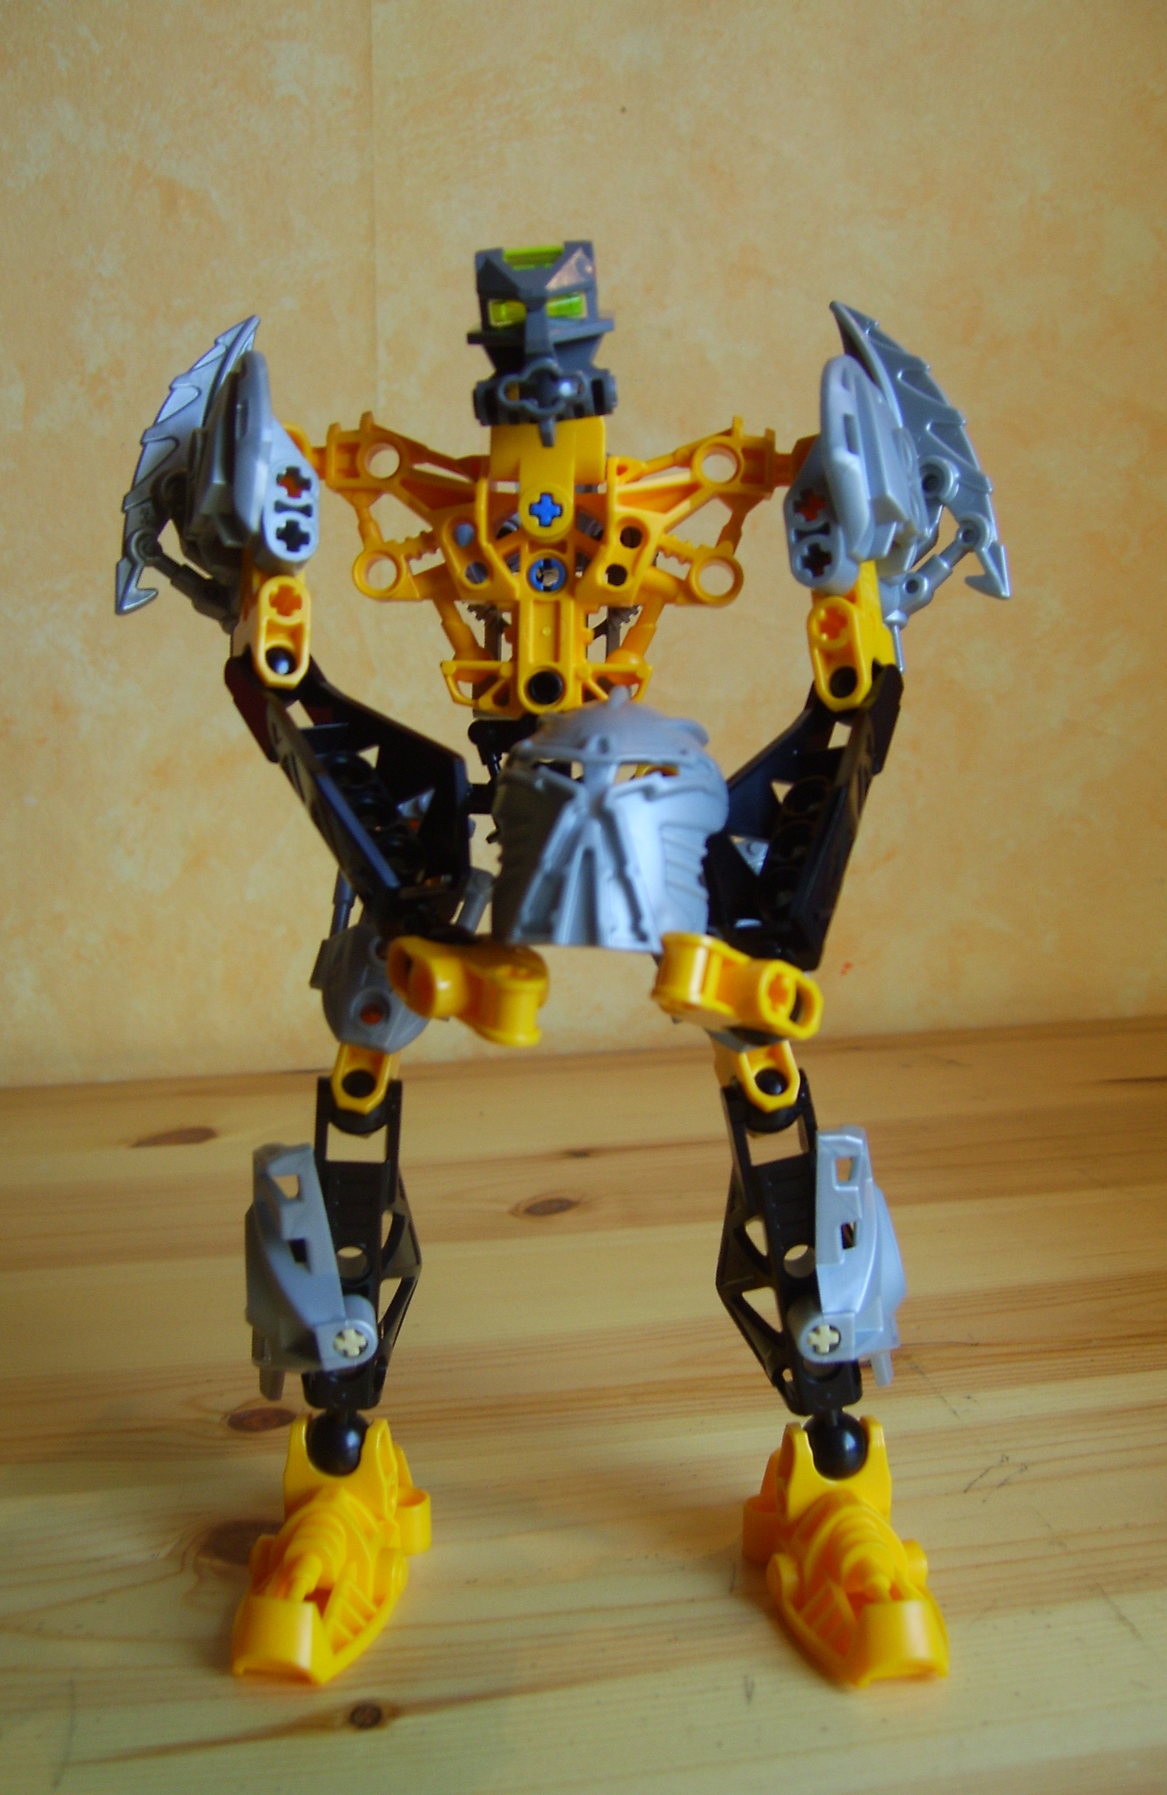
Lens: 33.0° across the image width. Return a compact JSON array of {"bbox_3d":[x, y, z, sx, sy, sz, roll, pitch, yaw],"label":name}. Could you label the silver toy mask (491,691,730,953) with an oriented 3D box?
[{"bbox_3d":[0.004,-0.010,0.264,0.030,0.033,0.021,3,11,10],"label":"silver toy mask"}]

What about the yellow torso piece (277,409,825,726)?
[{"bbox_3d":[-0.005,-0.049,0.292,0.078,0.045,0.030,0,11,0],"label":"yellow torso piece"}]

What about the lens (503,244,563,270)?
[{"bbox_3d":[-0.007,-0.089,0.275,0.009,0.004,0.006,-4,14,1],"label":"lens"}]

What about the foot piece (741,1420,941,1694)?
[{"bbox_3d":[0.037,0.092,0.291,0.024,0.028,0.042,-4,12,-18],"label":"foot piece"}]

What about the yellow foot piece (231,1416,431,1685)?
[{"bbox_3d":[-0.035,0.092,0.291,0.024,0.028,0.042,4,12,18],"label":"yellow foot piece"}]

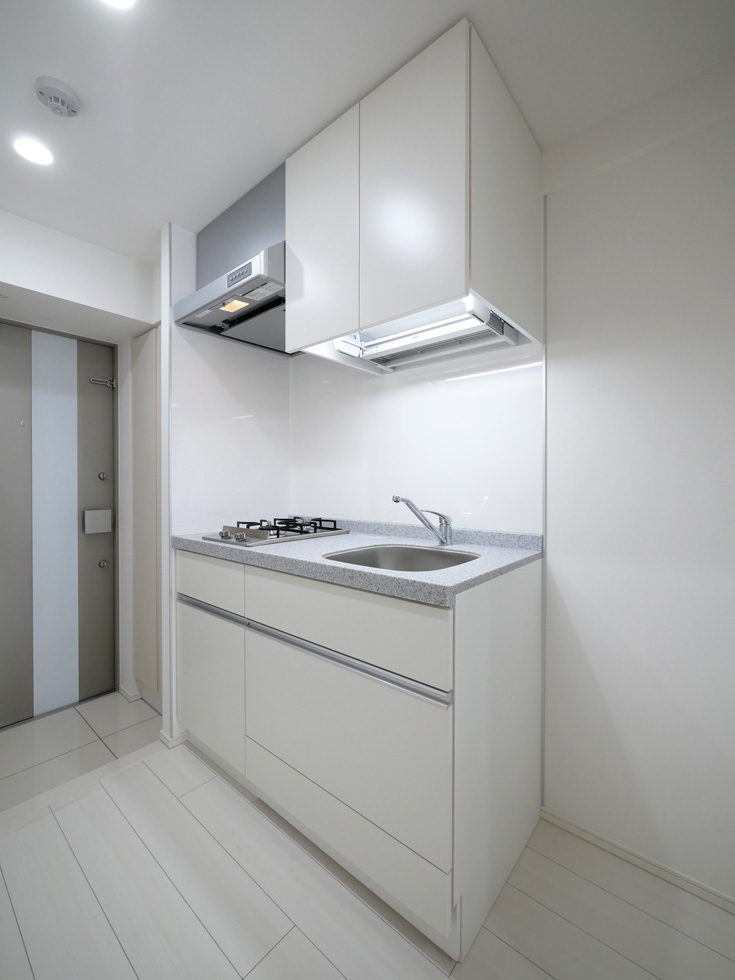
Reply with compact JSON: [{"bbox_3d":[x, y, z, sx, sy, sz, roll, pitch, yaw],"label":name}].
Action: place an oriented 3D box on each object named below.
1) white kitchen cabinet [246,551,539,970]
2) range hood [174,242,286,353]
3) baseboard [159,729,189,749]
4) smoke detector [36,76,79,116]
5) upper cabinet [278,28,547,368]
[{"bbox_3d":[0.069,0.640,1.300,0.784,0.813,0.577,0,0,41],"label":"white kitchen cabinet"},{"bbox_3d":[-0.390,-0.783,1.704,0.622,0.156,0.566,0,0,41],"label":"range hood"},{"bbox_3d":[-0.805,1.025,1.656,0.097,0.042,0.078,0,0,41],"label":"baseboard"},{"bbox_3d":[-0.844,-1.061,1.082,0.098,0.037,0.098,0,0,41],"label":"smoke detector"},{"bbox_3d":[0.140,-0.762,1.288,0.658,0.627,0.506,0,0,41],"label":"upper cabinet"}]

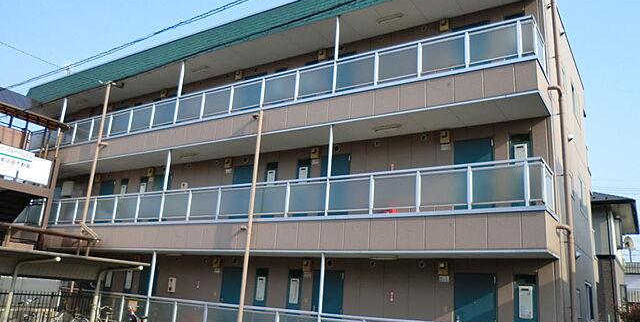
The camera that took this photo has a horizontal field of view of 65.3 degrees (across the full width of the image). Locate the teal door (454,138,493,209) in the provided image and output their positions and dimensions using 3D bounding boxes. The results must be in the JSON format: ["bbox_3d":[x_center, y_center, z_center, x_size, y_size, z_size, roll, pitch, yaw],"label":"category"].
[{"bbox_3d":[3.237,0.512,10.408,0.817,2.000,0.070,-6,-19,32],"label":"teal door"}]

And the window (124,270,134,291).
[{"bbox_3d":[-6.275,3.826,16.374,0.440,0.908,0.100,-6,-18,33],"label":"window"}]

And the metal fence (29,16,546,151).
[{"bbox_3d":[-3.349,-1.370,14.634,18.360,0.850,1.224,-6,-19,32],"label":"metal fence"}]

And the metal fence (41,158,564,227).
[{"bbox_3d":[-2.686,1.323,13.678,16.554,0.914,1.216,-6,-18,33],"label":"metal fence"}]

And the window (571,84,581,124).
[{"bbox_3d":[7.806,-1.721,15.279,0.100,0.982,1.524,-6,-18,33],"label":"window"}]

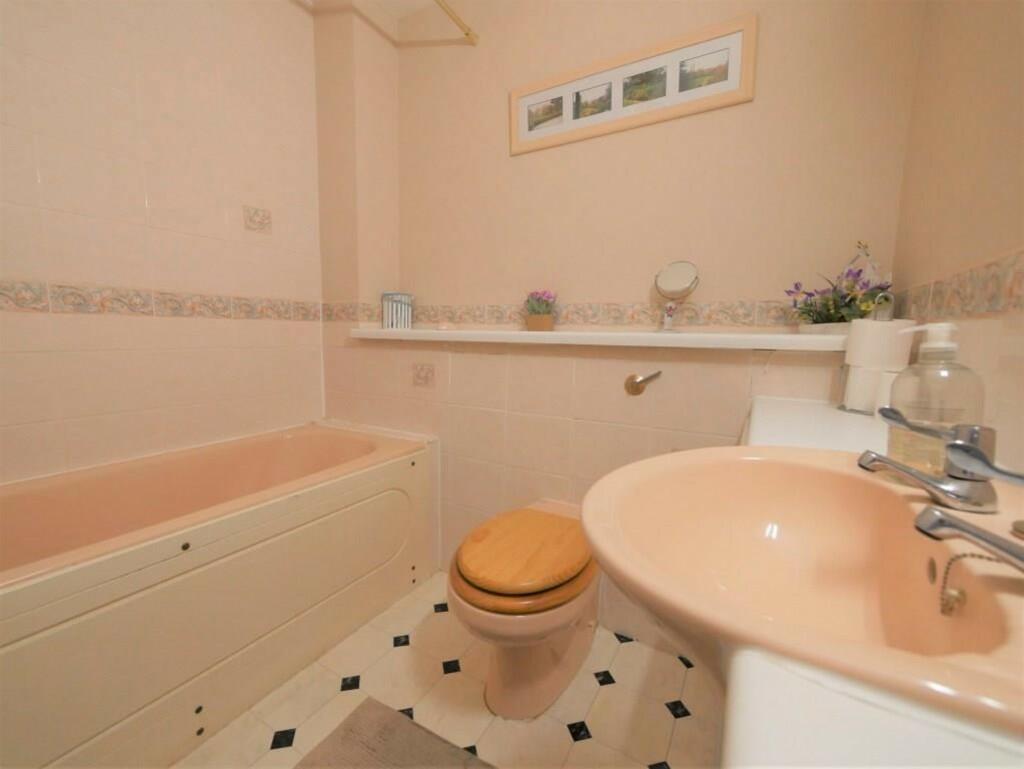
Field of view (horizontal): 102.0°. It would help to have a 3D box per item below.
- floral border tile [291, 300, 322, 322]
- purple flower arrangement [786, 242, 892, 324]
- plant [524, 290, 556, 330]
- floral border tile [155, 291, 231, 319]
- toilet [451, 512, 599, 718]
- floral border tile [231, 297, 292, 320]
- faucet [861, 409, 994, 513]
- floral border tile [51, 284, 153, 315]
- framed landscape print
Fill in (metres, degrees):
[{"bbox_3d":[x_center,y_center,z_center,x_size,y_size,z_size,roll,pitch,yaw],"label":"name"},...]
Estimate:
[{"bbox_3d":[-0.954,-0.331,1.919,0.010,0.085,0.142,5,8,29],"label":"floral border tile"},{"bbox_3d":[0.848,-0.248,1.084,0.200,0.240,0.140,5,8,29],"label":"purple flower arrangement"},{"bbox_3d":[0.105,-0.267,1.521,0.100,0.152,0.100,5,8,29],"label":"plant"},{"bbox_3d":[-1.175,-0.288,1.536,0.010,0.085,0.246,5,8,29],"label":"floral border tile"},{"bbox_3d":[0.060,0.638,1.187,0.365,0.452,0.585,5,8,29],"label":"toilet"},{"bbox_3d":[-1.051,-0.312,1.750,0.010,0.085,0.246,5,8,29],"label":"floral border tile"},{"bbox_3d":[0.494,0.088,0.494,0.129,0.097,0.058,5,8,29],"label":"faucet"},{"bbox_3d":[-1.297,-0.265,1.323,0.010,0.085,0.244,5,8,29],"label":"floral border tile"},{"bbox_3d":[0.357,-0.992,1.424,0.829,0.241,0.018,5,8,29],"label":"framed landscape print"}]

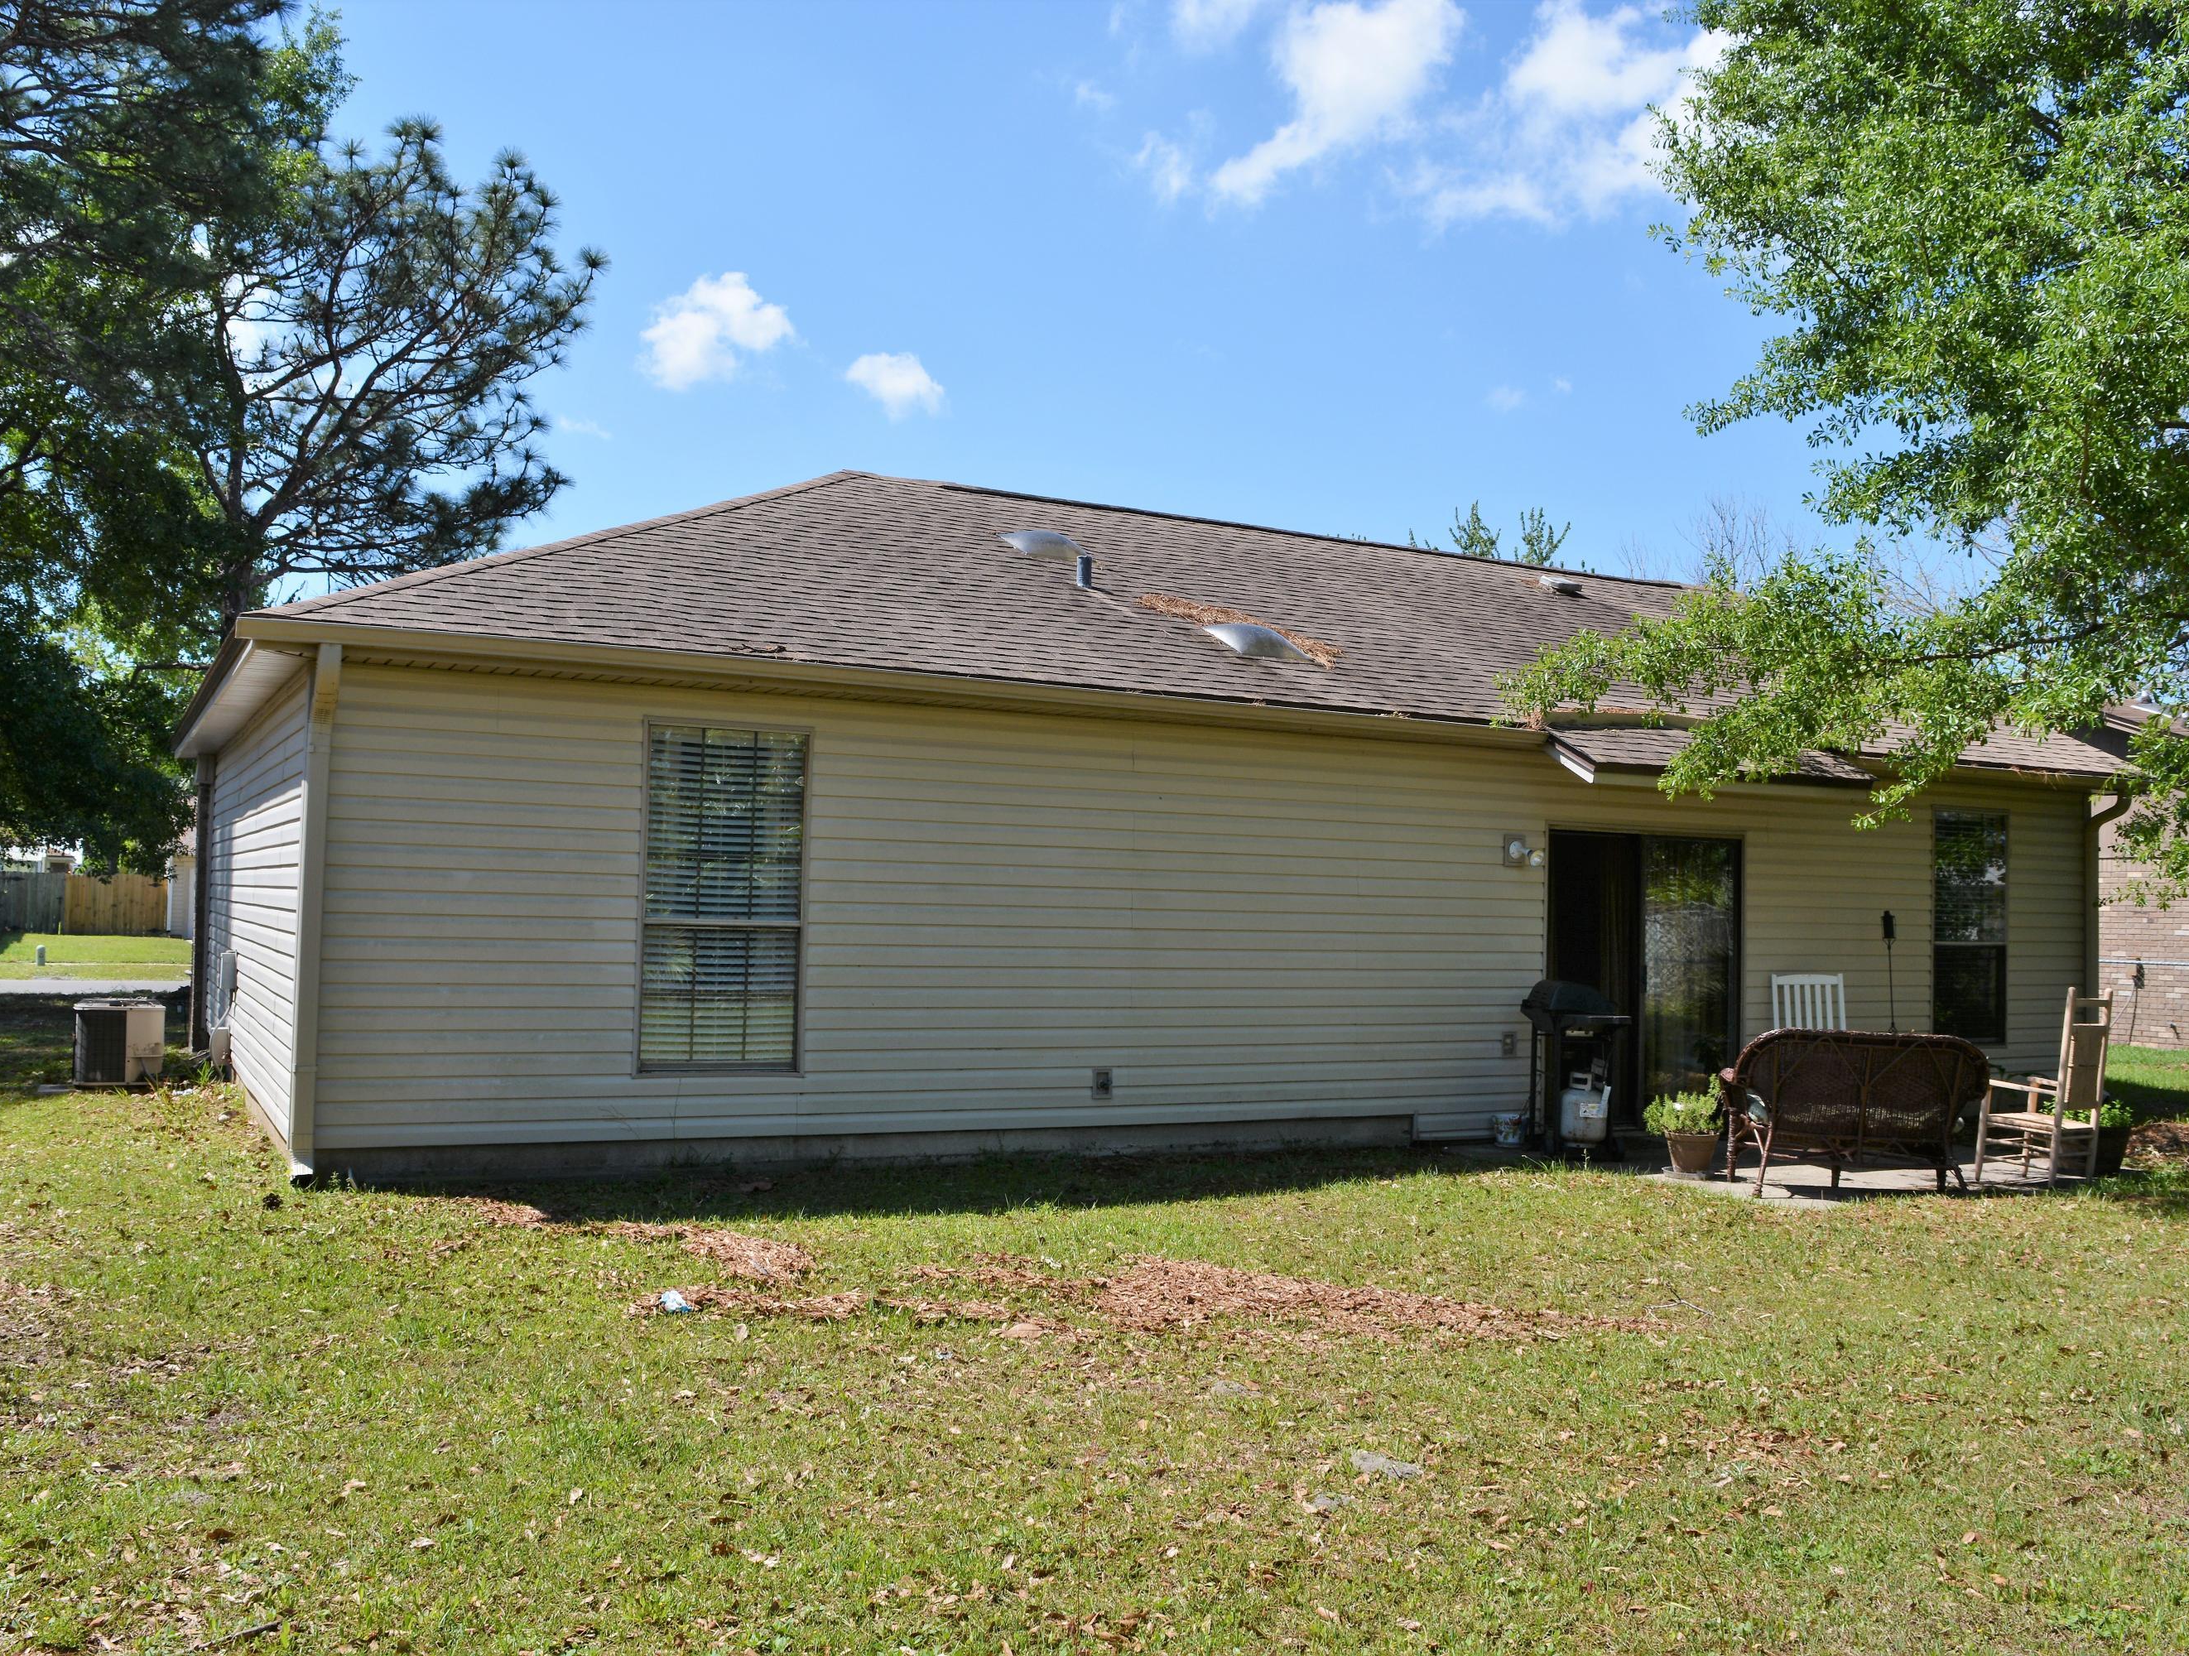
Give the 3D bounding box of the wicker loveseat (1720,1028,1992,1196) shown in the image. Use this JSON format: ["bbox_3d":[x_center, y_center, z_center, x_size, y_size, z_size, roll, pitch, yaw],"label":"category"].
[{"bbox_3d":[4.220,1.582,10.360,1.360,0.910,0.680,1,-2,6],"label":"wicker loveseat"}]

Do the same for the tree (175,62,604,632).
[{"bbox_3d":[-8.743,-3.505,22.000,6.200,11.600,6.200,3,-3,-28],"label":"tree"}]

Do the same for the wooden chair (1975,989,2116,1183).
[{"bbox_3d":[5.557,1.523,10.920,0.560,1.130,0.640,3,-3,-37],"label":"wooden chair"}]

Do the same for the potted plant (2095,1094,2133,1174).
[{"bbox_3d":[6.101,1.894,11.450,0.500,0.470,0.500,3,-3,-28],"label":"potted plant"}]

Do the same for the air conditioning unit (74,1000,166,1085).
[{"bbox_3d":[-7.287,1.591,13.924,0.590,0.620,0.600,3,-3,-33],"label":"air conditioning unit"}]

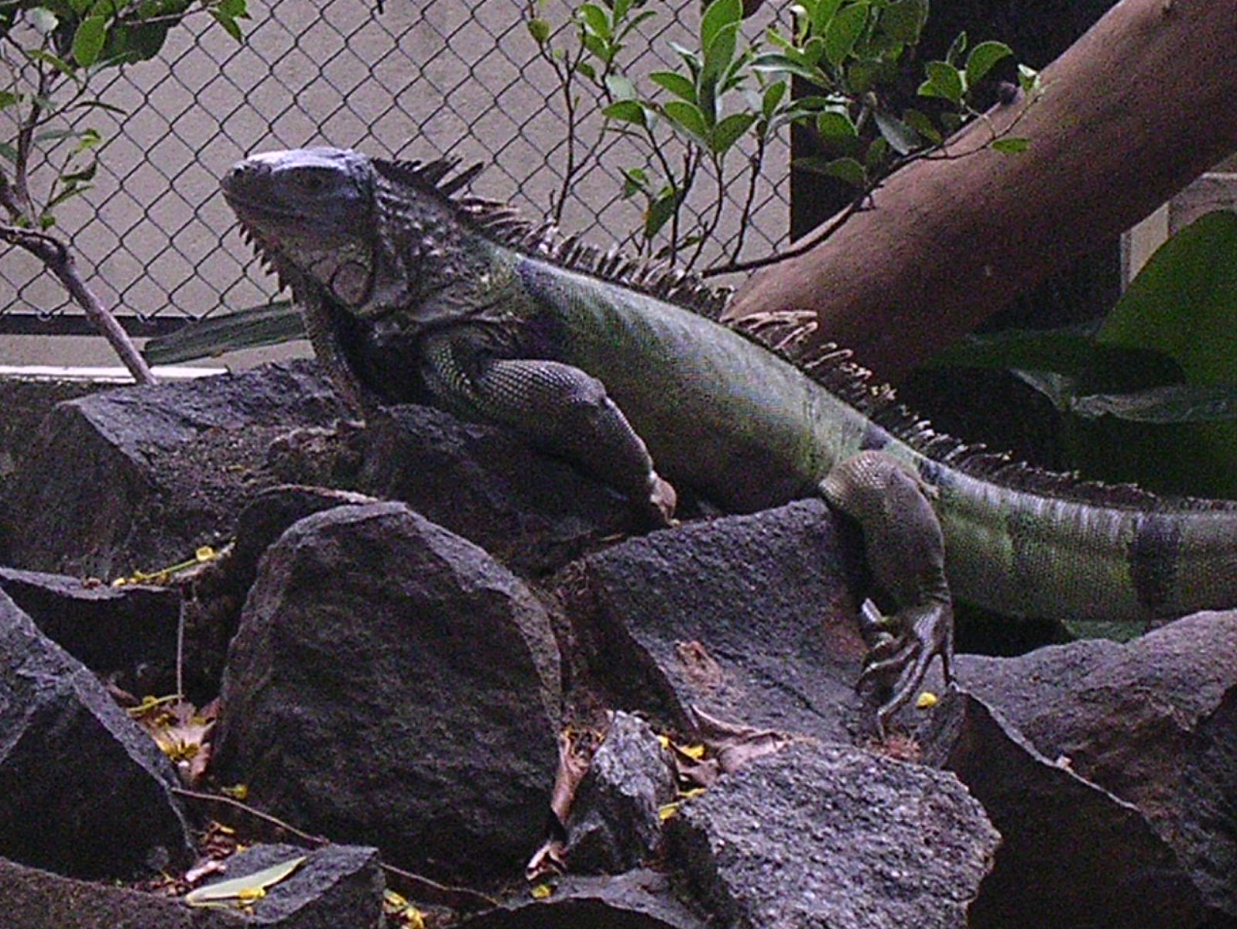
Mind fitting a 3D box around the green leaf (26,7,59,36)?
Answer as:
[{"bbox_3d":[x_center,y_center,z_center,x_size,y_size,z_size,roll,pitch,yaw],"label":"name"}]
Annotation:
[{"bbox_3d":[-0.414,-0.320,4.150,0.024,0.022,0.014,0,7,0],"label":"green leaf"}]

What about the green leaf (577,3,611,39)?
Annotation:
[{"bbox_3d":[-0.018,-0.331,4.300,0.018,0.034,0.015,-37,0,-12],"label":"green leaf"}]

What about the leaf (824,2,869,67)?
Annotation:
[{"bbox_3d":[0.170,-0.321,4.300,0.027,0.050,0.016,25,0,9],"label":"leaf"}]

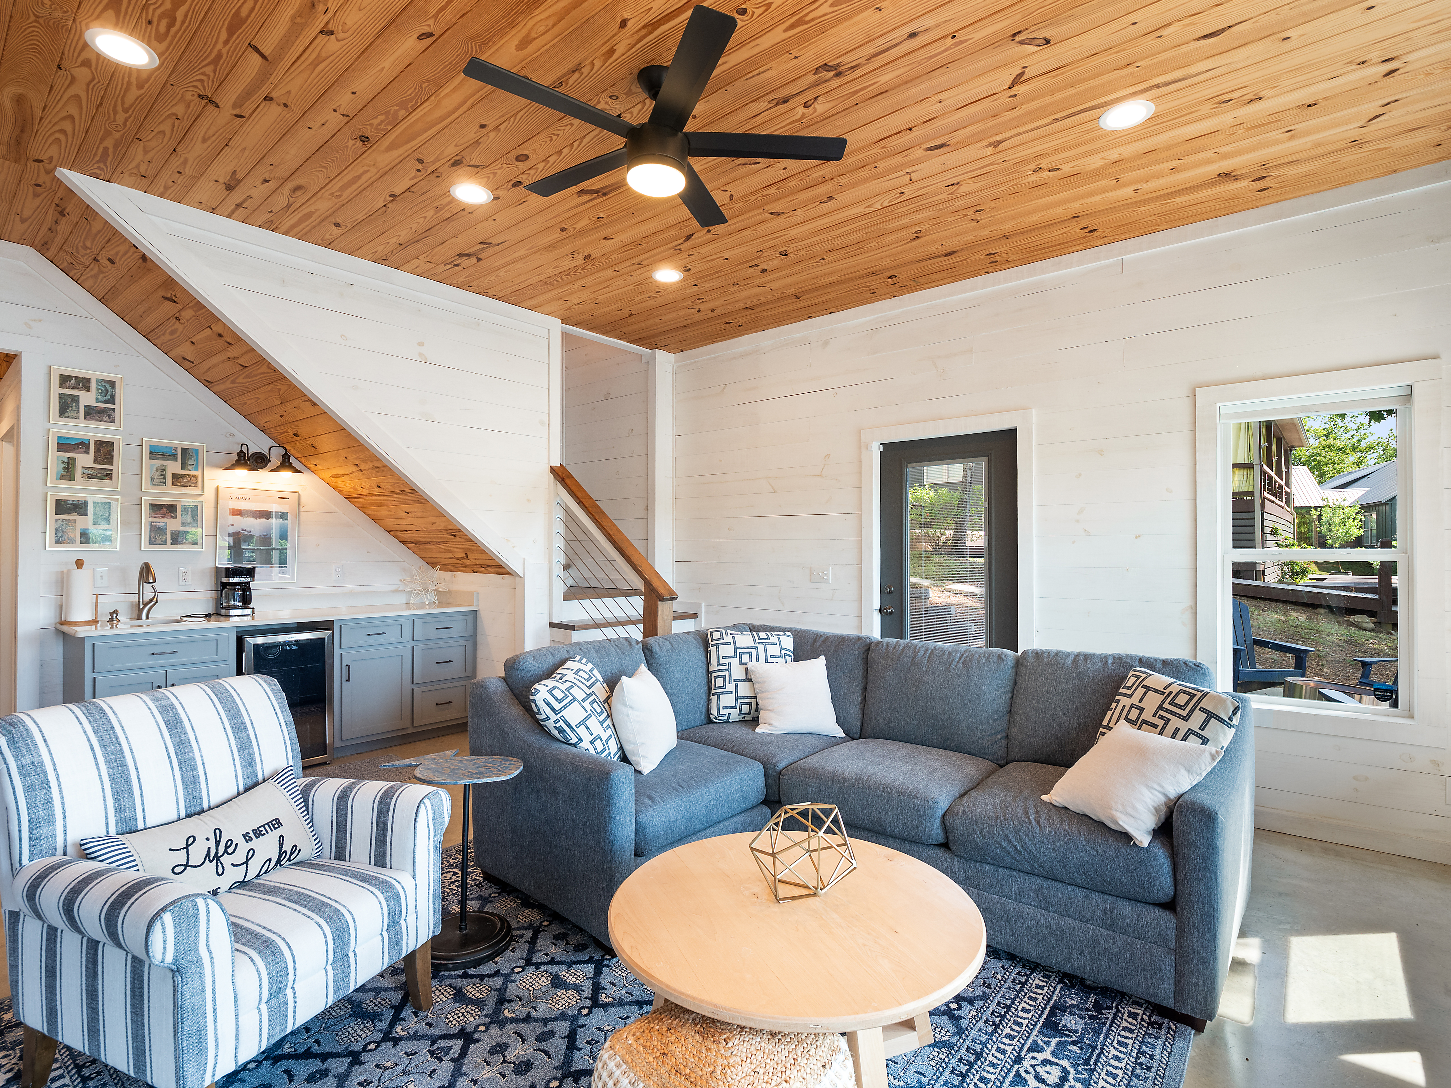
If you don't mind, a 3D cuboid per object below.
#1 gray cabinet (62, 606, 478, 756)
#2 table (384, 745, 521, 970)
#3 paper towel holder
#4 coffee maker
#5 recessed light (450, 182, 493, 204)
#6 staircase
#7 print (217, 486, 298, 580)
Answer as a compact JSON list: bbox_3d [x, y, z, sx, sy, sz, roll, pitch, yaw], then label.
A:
[{"bbox_3d":[-2.761,0.918,4.334,0.640,0.915,2.160,0,-1,39],"label":"gray cabinet"},{"bbox_3d":[-0.930,1.075,2.341,0.480,0.575,0.365,0,0,32],"label":"table"},{"bbox_3d":[-3.441,0.255,3.572,0.155,0.345,0.155,0,-1,39],"label":"paper towel holder"},{"bbox_3d":[-3.090,0.303,4.239,0.210,0.312,0.178,0,-1,39],"label":"coffee maker"},{"bbox_3d":[-1.187,-1.629,3.134,0.187,0.025,0.187,0,0,0],"label":"recessed light"},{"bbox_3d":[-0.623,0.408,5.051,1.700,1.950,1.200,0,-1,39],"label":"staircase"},{"bbox_3d":[-3.077,-0.063,4.433,0.025,0.618,0.463,0,-1,39],"label":"print"}]

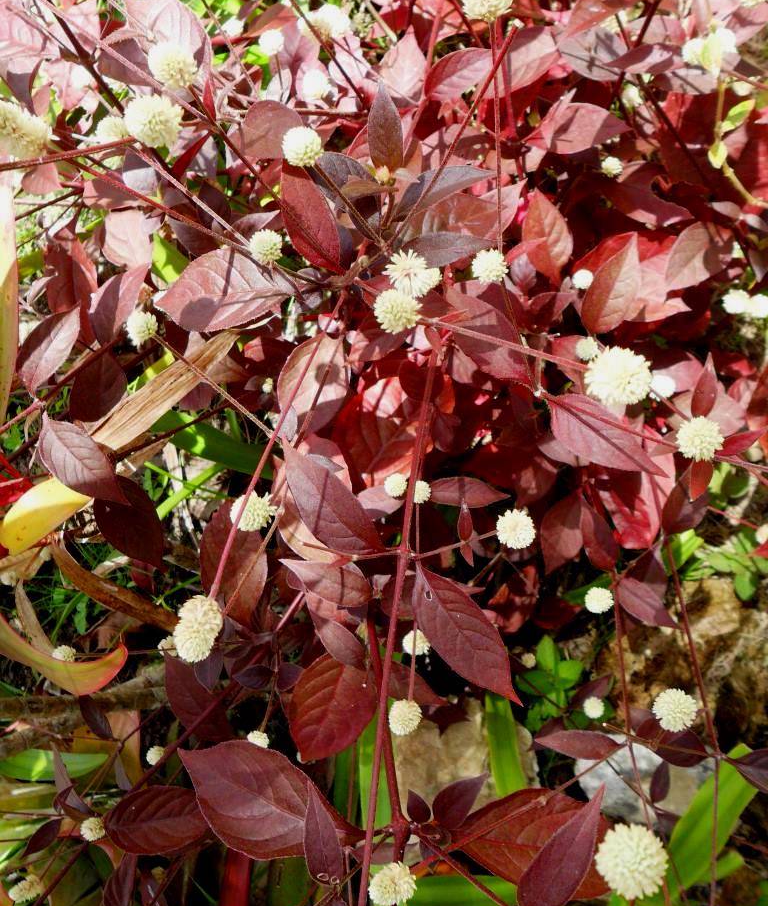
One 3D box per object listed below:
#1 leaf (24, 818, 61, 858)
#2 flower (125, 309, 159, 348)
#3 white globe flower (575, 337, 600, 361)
[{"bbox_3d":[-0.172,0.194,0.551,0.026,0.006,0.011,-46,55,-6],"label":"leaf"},{"bbox_3d":[-0.124,-0.064,0.560,0.017,0.018,0.017,-14,42,3],"label":"flower"},{"bbox_3d":[0.128,-0.065,0.690,0.016,0.016,0.016,0,42,0],"label":"white globe flower"}]

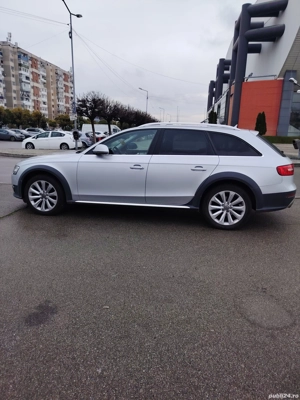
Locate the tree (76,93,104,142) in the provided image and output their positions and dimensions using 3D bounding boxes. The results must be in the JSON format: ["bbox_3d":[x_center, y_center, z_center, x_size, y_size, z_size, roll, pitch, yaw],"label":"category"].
[{"bbox_3d":[-5.060,-6.734,23.818,2.377,4.740,2.377,1,13,0],"label":"tree"}]

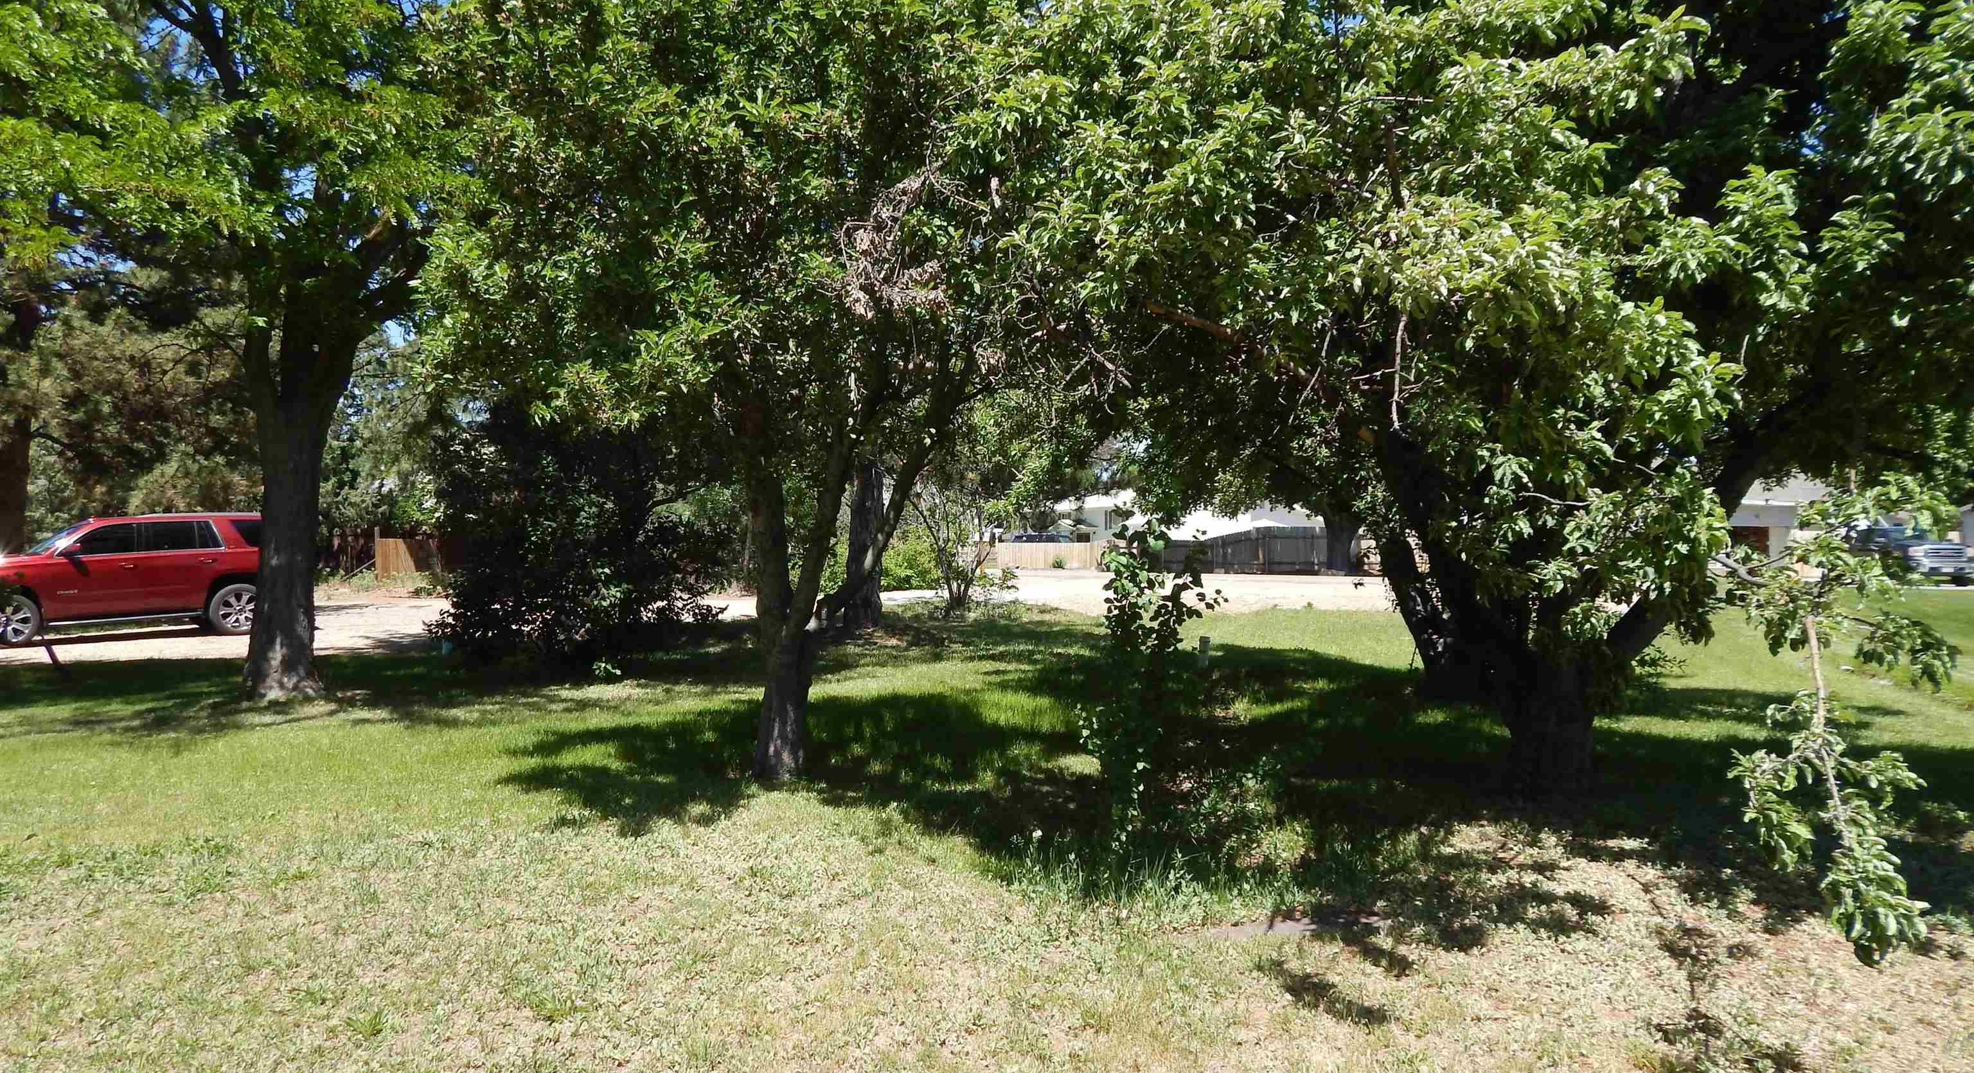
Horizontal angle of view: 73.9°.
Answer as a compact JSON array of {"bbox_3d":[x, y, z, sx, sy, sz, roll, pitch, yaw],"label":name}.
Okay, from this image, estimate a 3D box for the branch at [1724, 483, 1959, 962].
[{"bbox_3d":[2.680,0.470,4.150,0.850,1.300,1.500,0,0,17],"label":"branch"}]

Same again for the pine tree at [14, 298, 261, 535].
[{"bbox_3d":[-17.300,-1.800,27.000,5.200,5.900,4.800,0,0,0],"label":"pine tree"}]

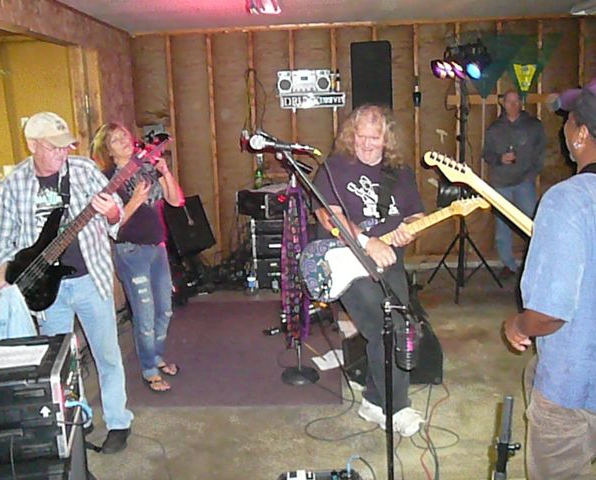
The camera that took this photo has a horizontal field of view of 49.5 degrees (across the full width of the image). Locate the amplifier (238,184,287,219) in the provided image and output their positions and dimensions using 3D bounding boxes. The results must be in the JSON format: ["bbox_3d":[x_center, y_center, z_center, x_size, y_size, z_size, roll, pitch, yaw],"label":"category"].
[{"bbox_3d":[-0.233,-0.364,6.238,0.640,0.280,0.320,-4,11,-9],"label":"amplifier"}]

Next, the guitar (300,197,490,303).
[{"bbox_3d":[0.481,0.012,3.130,0.980,0.320,0.080,-20,-7,8],"label":"guitar"}]

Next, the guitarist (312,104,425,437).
[{"bbox_3d":[0.376,0.144,3.458,0.600,1.690,0.560,-1,11,4],"label":"guitarist"}]

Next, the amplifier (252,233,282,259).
[{"bbox_3d":[-0.160,0.016,6.365,0.530,0.240,0.420,-2,11,0],"label":"amplifier"}]

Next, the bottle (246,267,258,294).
[{"bbox_3d":[-0.431,0.395,6.103,0.075,0.220,0.075,-2,11,0],"label":"bottle"}]

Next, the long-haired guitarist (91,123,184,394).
[{"bbox_3d":[-0.997,0.103,4.072,0.550,1.630,0.460,-8,13,-26],"label":"long-haired guitarist"}]

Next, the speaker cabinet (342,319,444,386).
[{"bbox_3d":[0.600,0.675,4.157,0.550,0.360,0.450,-5,12,-14],"label":"speaker cabinet"}]

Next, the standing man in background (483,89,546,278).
[{"bbox_3d":[2.043,-0.499,6.115,0.600,1.790,0.380,1,12,17],"label":"standing man in background"}]

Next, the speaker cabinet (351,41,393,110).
[{"bbox_3d":[0.667,-1.453,5.854,0.360,0.640,0.350,0,12,11],"label":"speaker cabinet"}]

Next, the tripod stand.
[{"bbox_3d":[1.464,-0.457,5.732,0.700,1.900,0.620,-2,11,0],"label":"tripod stand"}]

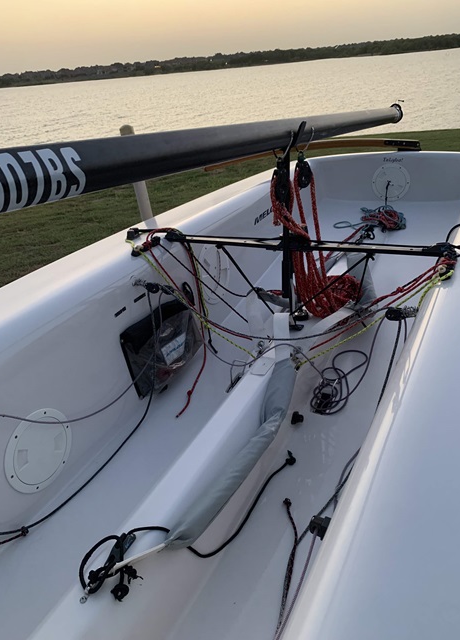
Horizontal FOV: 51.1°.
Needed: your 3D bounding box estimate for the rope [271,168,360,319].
[{"bbox_3d":[0.298,-0.257,1.621,0.237,0.505,0.299,9,31,24],"label":"rope"}]

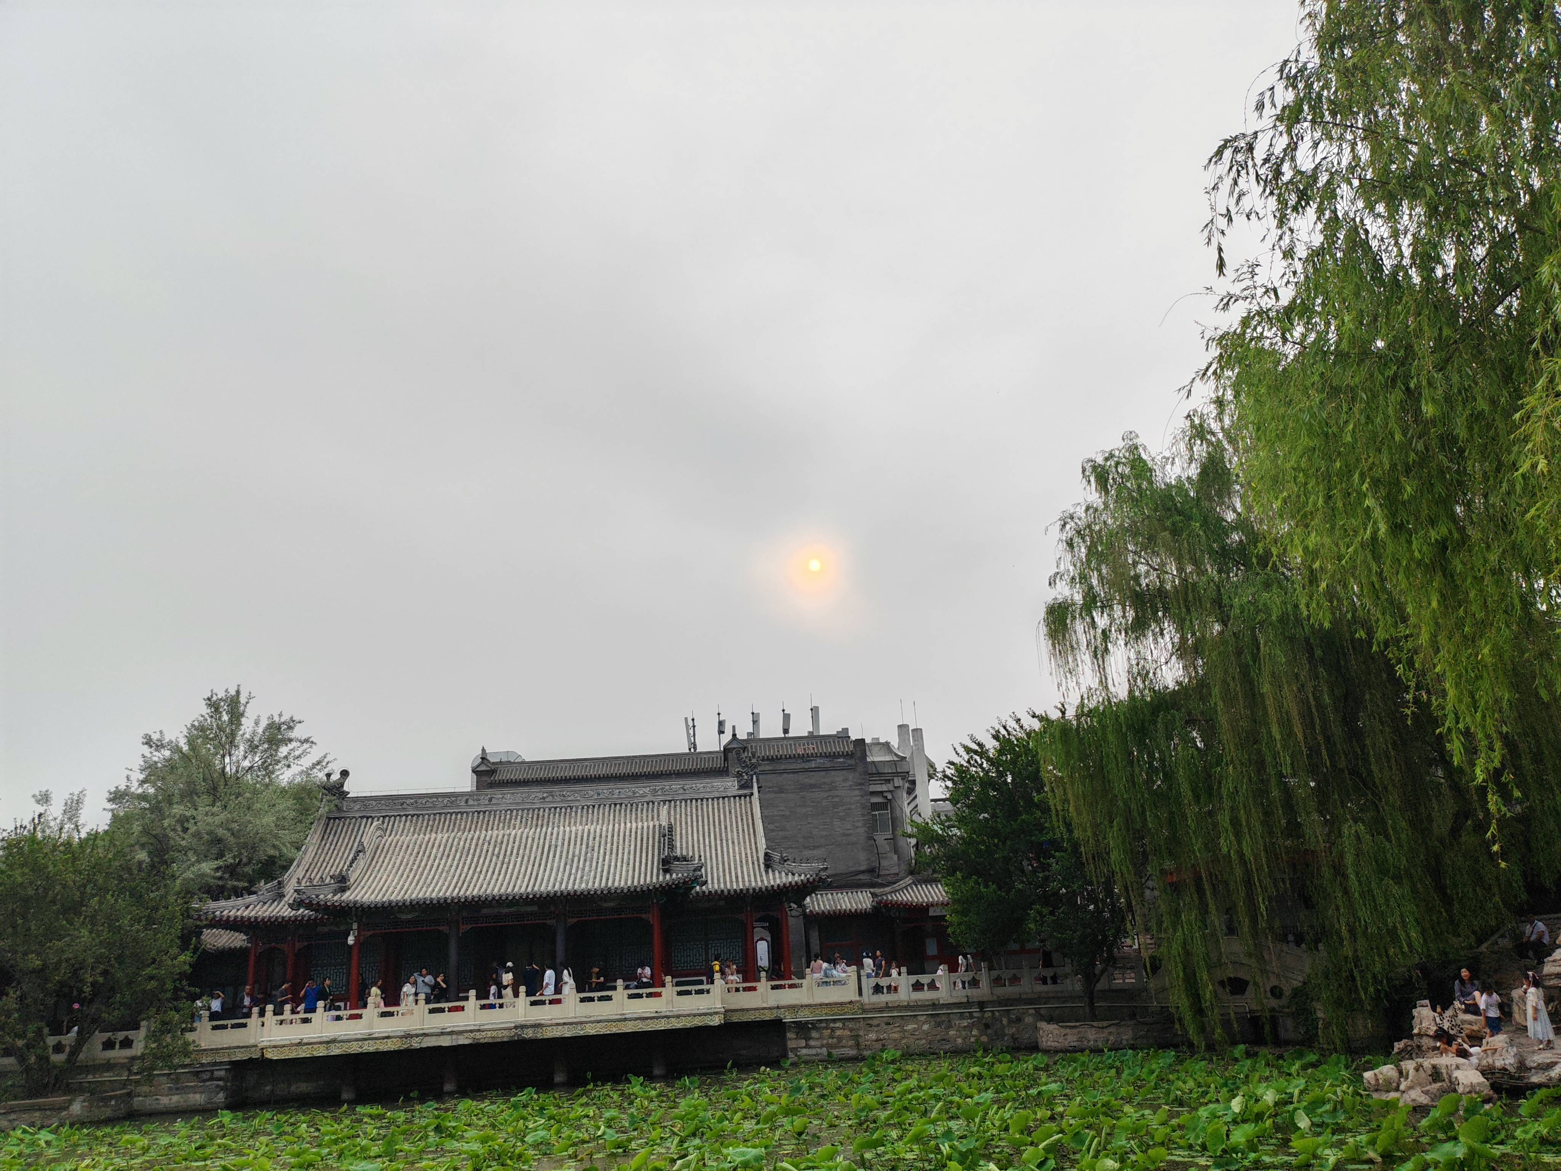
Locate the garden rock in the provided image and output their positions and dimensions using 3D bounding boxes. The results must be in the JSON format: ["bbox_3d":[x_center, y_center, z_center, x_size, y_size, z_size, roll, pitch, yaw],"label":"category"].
[{"bbox_3d":[12.042,8.650,21.166,0.700,0.560,0.600,-12,-19,25],"label":"garden rock"}]

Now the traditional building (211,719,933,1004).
[{"bbox_3d":[-6.817,10.536,43.856,24.500,9.300,9.500,-1,-17,-10],"label":"traditional building"}]

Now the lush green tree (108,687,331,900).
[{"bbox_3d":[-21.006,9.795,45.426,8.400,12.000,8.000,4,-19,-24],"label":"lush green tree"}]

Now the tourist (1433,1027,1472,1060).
[{"bbox_3d":[12.171,8.331,22.033,0.650,0.700,0.500,10,-22,-39],"label":"tourist"}]

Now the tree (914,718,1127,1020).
[{"bbox_3d":[7.577,8.936,39.133,6.500,9.500,6.200,-7,-17,9],"label":"tree"}]

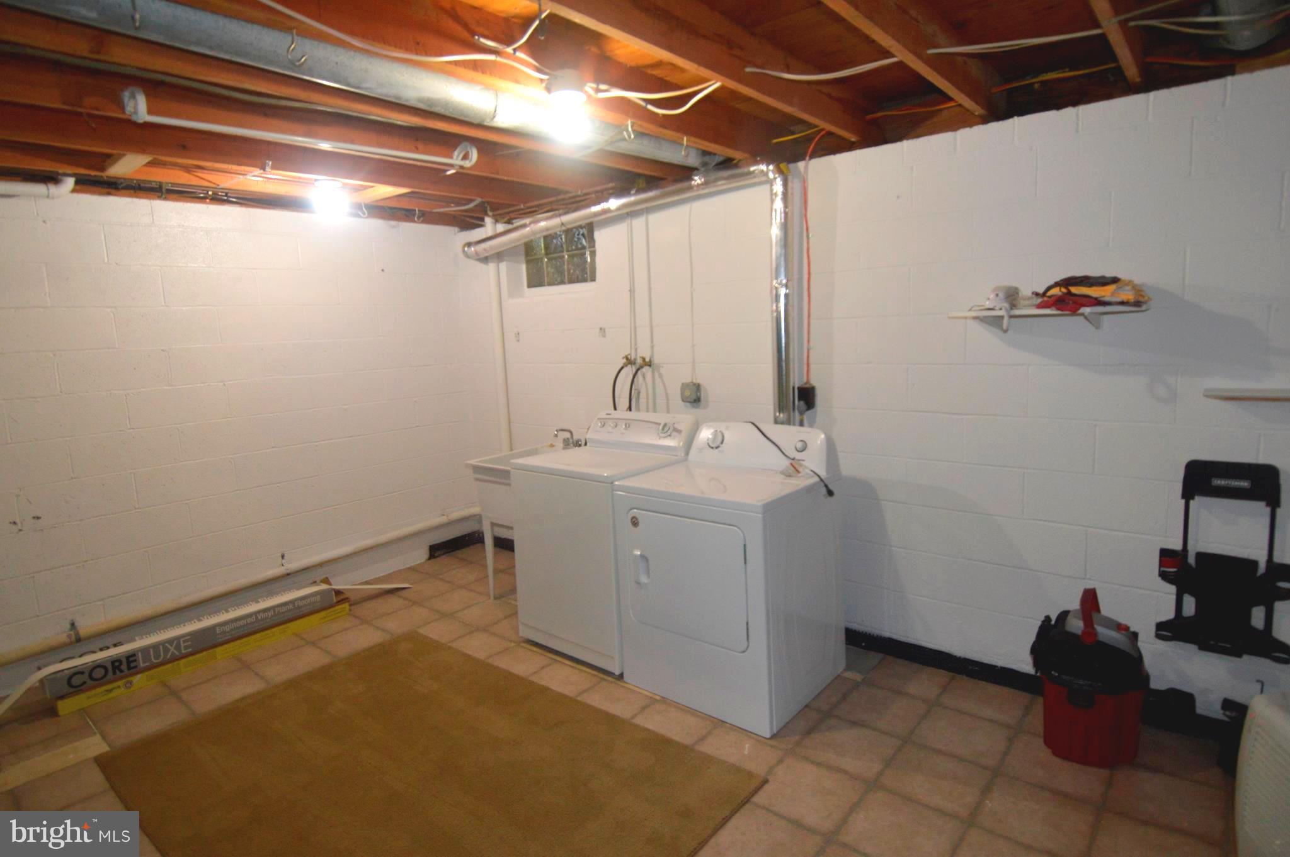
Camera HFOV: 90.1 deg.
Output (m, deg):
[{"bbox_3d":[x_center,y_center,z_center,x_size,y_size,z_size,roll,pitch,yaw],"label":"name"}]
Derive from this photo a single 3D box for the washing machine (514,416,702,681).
[{"bbox_3d":[-0.194,0.508,3.277,0.704,1.122,0.663,5,10,40],"label":"washing machine"}]

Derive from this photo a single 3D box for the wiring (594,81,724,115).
[{"bbox_3d":[0.048,-1.140,2.212,0.449,0.102,0.092,1,9,24],"label":"wiring"}]

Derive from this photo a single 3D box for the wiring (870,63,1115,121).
[{"bbox_3d":[1.322,-1.325,2.549,0.908,0.066,0.061,4,10,38],"label":"wiring"}]

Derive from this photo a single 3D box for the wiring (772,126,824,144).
[{"bbox_3d":[0.709,-1.376,3.013,0.286,0.051,0.051,4,10,38],"label":"wiring"}]

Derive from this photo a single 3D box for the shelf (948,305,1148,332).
[{"bbox_3d":[1.455,-0.393,2.334,0.602,0.087,0.275,5,11,41],"label":"shelf"}]

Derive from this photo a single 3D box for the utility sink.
[{"bbox_3d":[-0.581,0.584,3.826,0.581,0.847,0.643,5,10,40],"label":"utility sink"}]

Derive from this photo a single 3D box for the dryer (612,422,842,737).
[{"bbox_3d":[0.363,0.566,2.808,0.724,1.097,0.658,5,10,40],"label":"dryer"}]

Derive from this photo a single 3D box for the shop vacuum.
[{"bbox_3d":[1.602,0.866,2.308,0.296,0.551,0.316,-9,11,-41],"label":"shop vacuum"}]

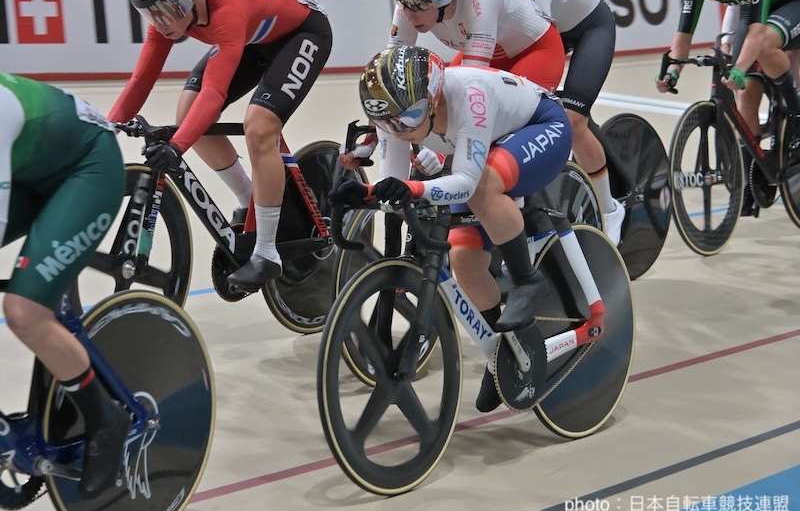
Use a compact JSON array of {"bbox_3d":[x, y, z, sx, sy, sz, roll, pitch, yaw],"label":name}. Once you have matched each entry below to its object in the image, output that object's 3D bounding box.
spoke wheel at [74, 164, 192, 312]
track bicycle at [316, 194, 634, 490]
[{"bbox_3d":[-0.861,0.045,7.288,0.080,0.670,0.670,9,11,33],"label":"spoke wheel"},{"bbox_3d":[0.267,0.160,6.984,0.360,0.930,1.644,1,7,37],"label":"track bicycle"}]

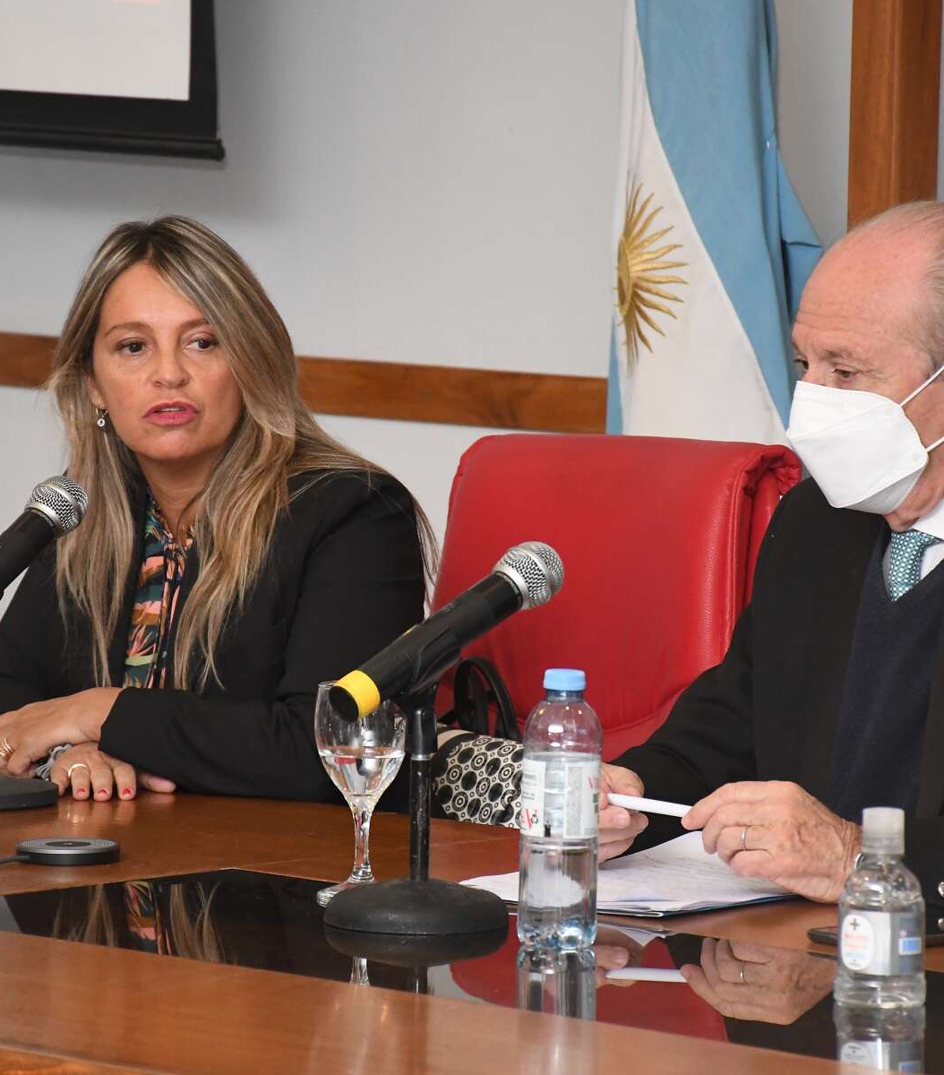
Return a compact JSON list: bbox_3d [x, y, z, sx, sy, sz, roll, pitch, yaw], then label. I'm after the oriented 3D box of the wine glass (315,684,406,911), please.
[{"bbox_3d":[-0.088,0.204,6.035,0.074,0.173,0.074,1,5,0],"label":"wine glass"}]

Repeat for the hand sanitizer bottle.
[{"bbox_3d":[0.299,0.270,5.497,0.064,0.141,0.064,1,5,0],"label":"hand sanitizer bottle"}]

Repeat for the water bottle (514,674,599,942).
[{"bbox_3d":[0.068,0.208,5.790,0.062,0.211,0.062,1,5,0],"label":"water bottle"}]

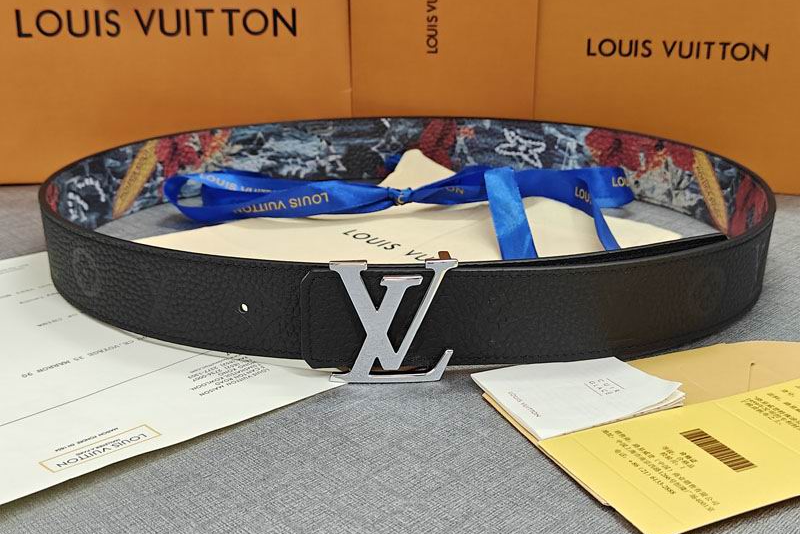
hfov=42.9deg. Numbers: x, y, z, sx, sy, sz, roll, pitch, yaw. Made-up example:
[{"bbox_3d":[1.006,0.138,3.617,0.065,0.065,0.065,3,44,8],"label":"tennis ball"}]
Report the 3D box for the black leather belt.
[{"bbox_3d":[0.001,-0.030,0.529,0.367,0.046,0.315,0,20,0],"label":"black leather belt"}]

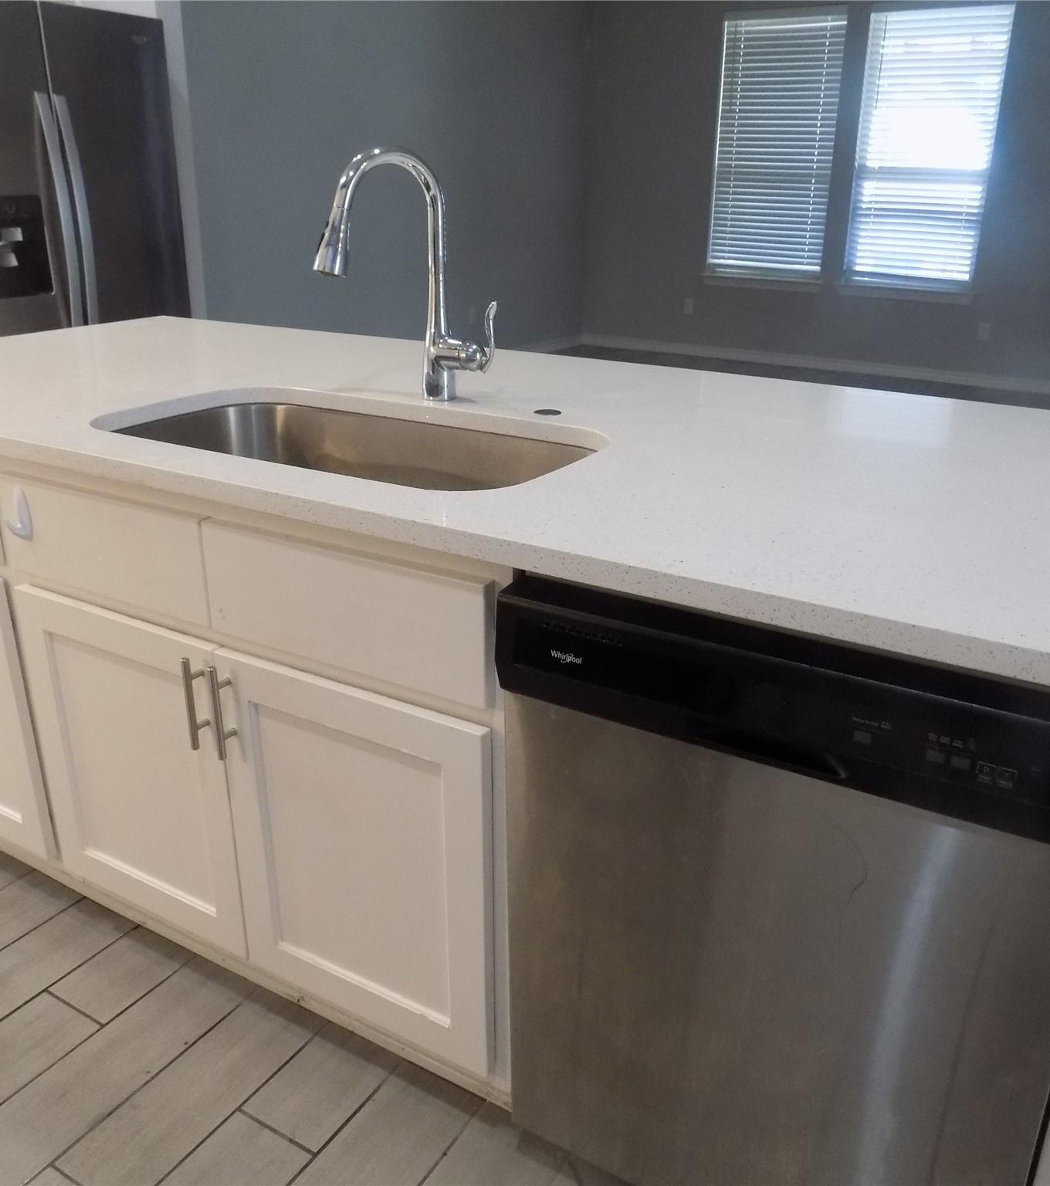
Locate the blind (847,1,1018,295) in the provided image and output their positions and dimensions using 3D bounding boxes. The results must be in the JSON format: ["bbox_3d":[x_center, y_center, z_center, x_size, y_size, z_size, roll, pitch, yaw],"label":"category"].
[{"bbox_3d":[2.683,-2.977,7.039,0.871,1.745,0.060,13,24,29],"label":"blind"}]

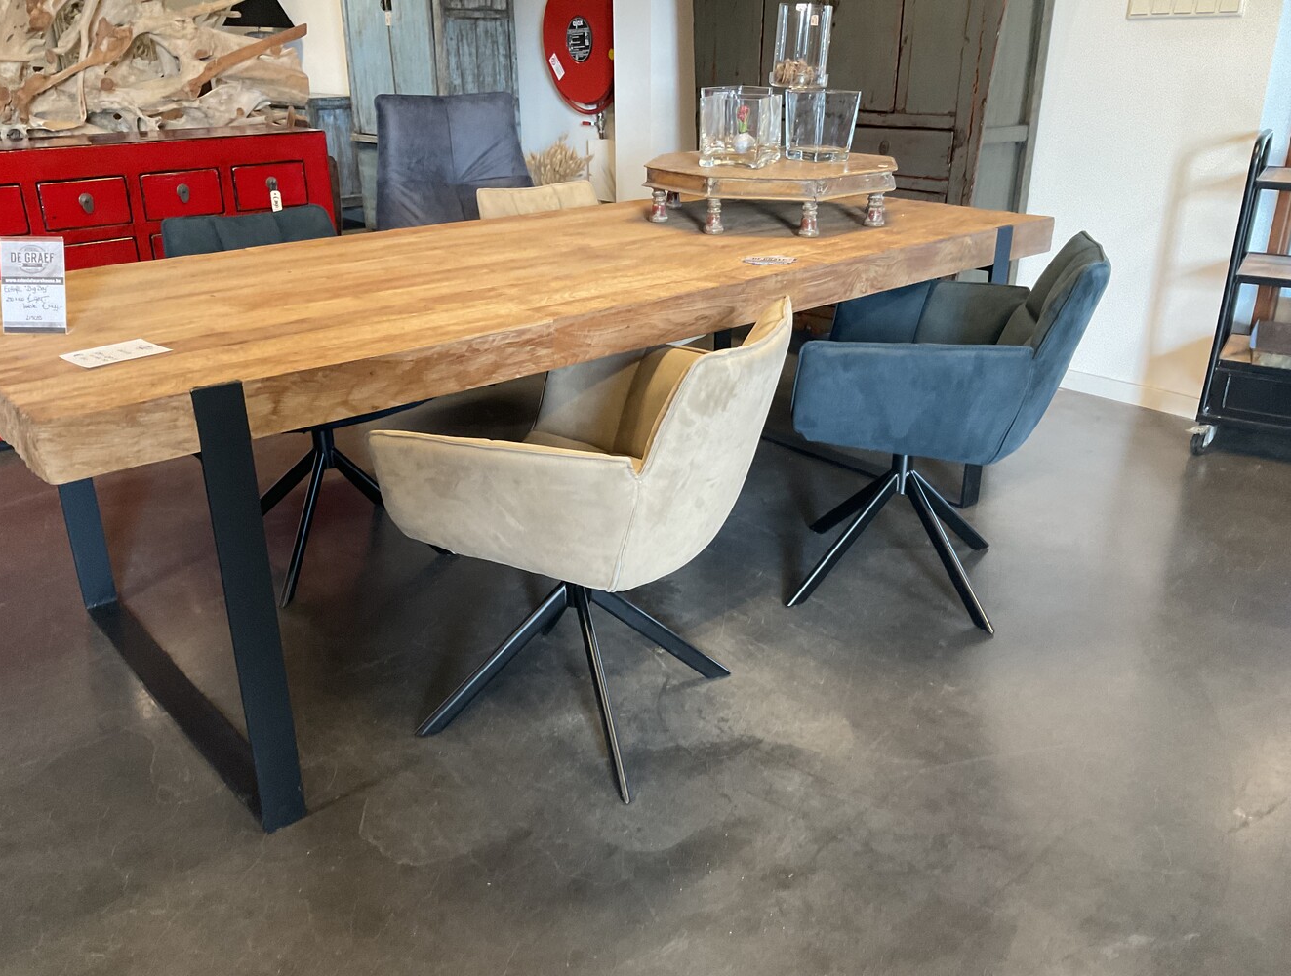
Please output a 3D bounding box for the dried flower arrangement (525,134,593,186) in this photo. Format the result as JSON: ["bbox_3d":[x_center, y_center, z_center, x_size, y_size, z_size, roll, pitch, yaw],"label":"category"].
[{"bbox_3d":[-0.399,-1.447,4.950,0.330,0.330,0.300,0,23,0],"label":"dried flower arrangement"}]

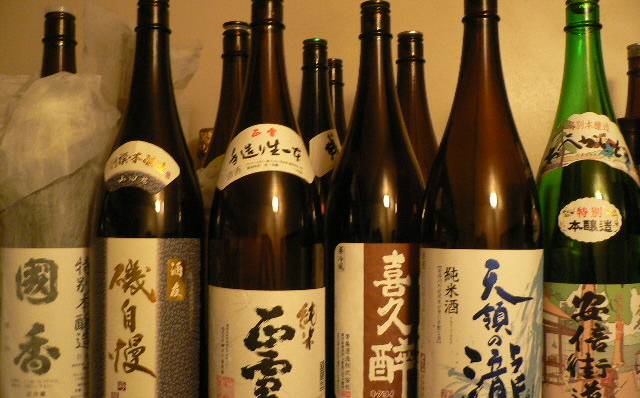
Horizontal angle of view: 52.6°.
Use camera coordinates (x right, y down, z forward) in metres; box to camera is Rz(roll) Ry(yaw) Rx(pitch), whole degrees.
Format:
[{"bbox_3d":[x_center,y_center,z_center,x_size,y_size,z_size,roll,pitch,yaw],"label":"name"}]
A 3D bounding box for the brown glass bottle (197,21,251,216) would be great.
[{"bbox_3d":[-0.091,0.009,0.709,0.105,0.398,0.105,0,0,0],"label":"brown glass bottle"}]

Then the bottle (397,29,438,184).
[{"bbox_3d":[0.103,0.011,0.737,0.105,0.397,0.105,0,0,0],"label":"bottle"}]

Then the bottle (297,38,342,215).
[{"bbox_3d":[-0.006,0.011,0.774,0.105,0.397,0.105,0,0,-28],"label":"bottle"}]

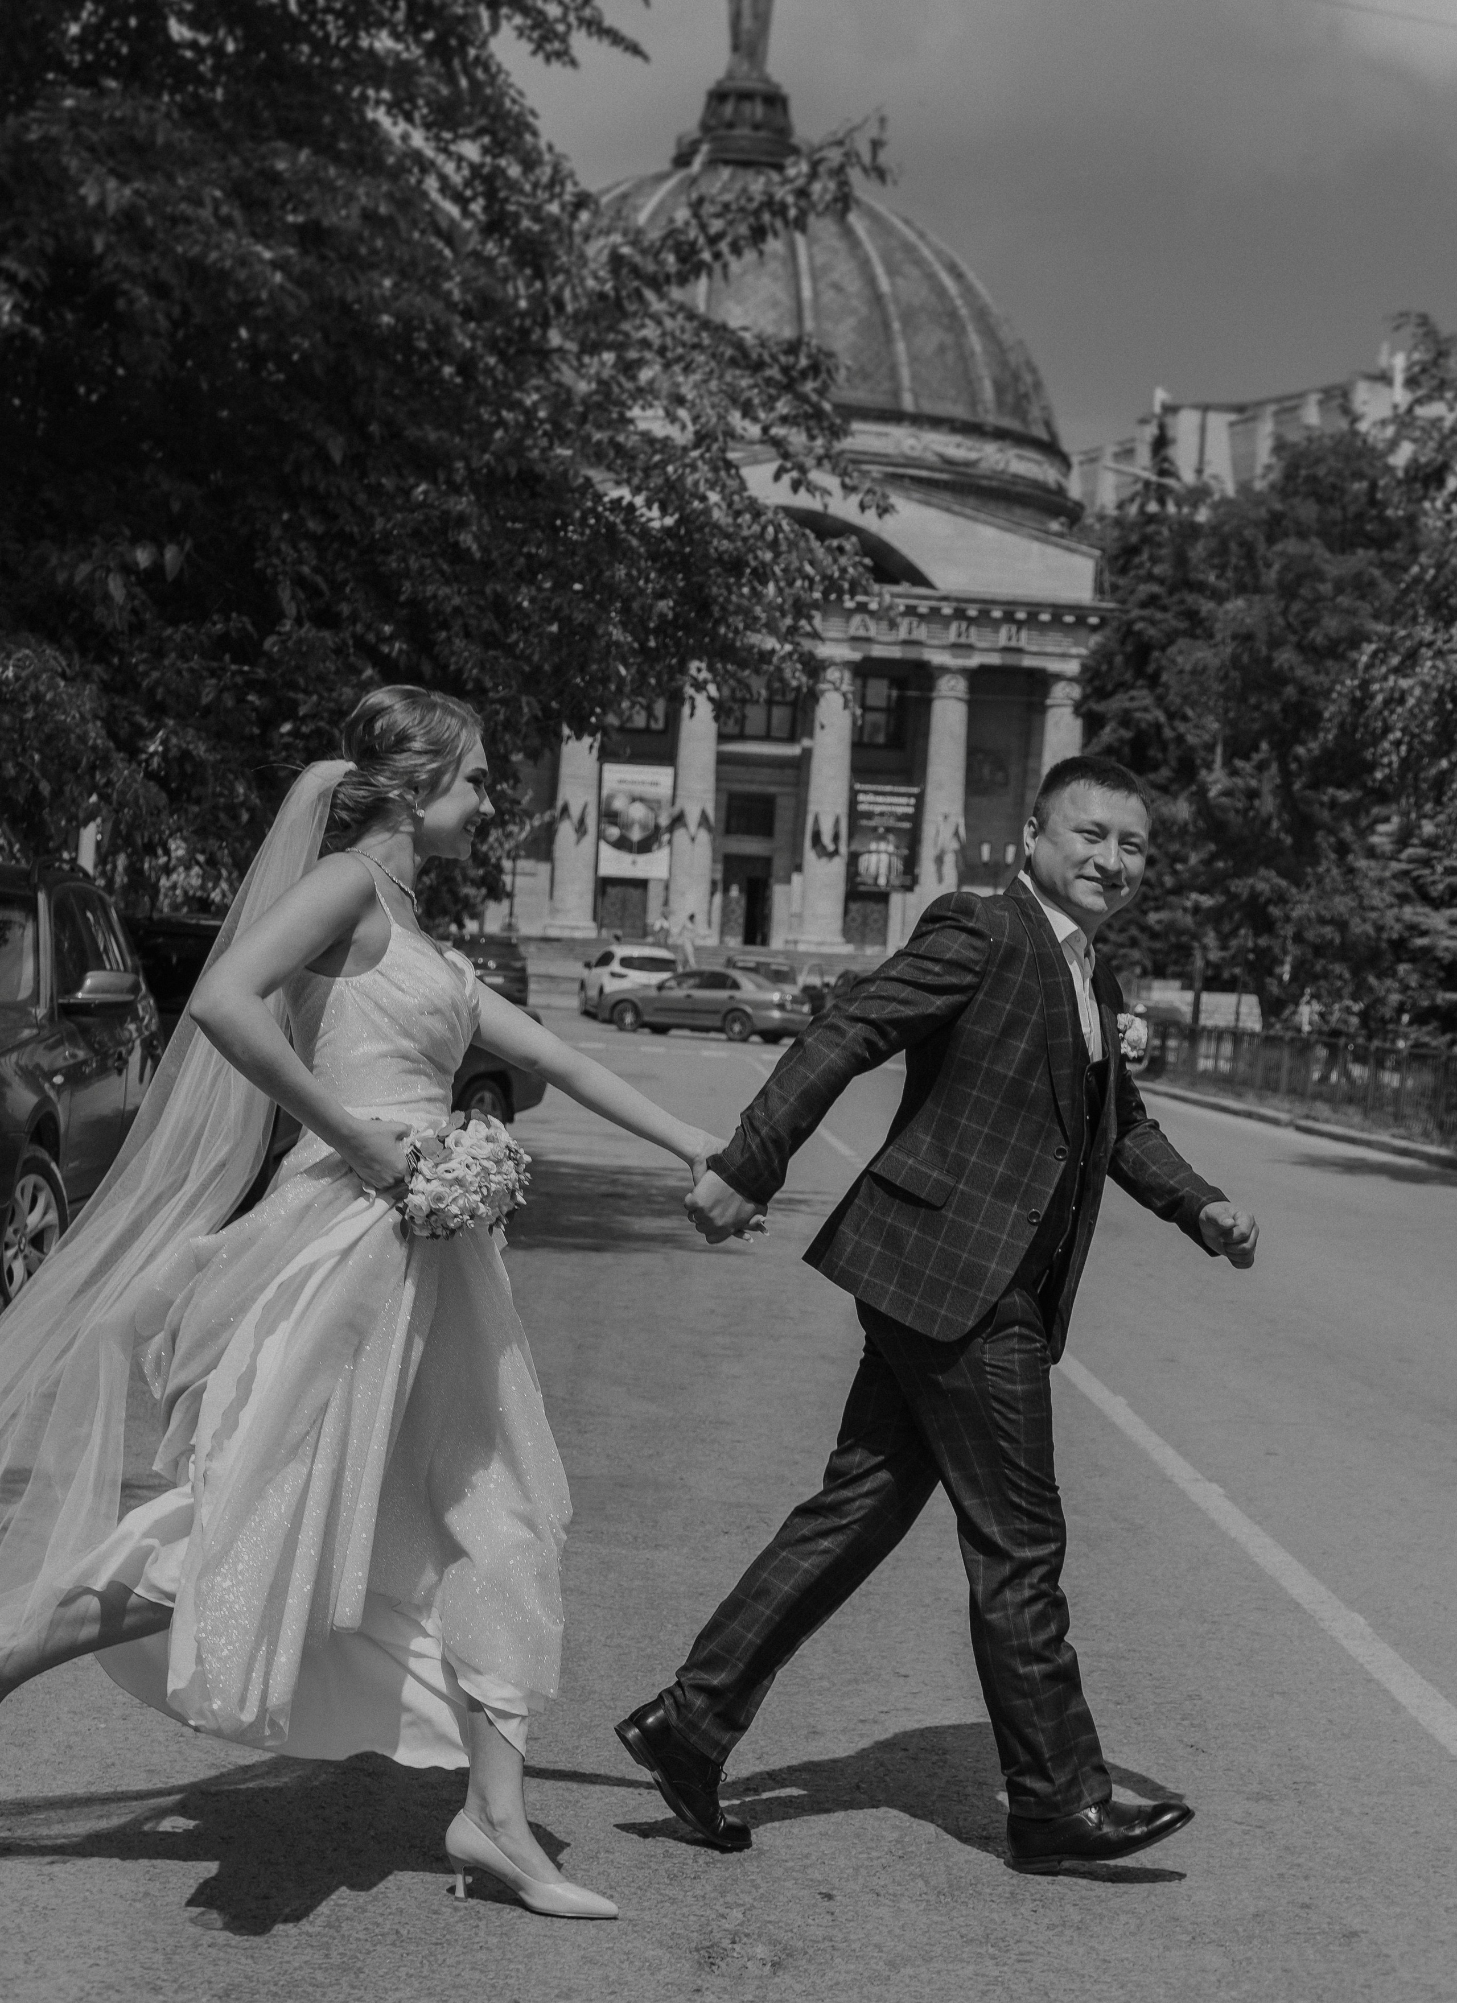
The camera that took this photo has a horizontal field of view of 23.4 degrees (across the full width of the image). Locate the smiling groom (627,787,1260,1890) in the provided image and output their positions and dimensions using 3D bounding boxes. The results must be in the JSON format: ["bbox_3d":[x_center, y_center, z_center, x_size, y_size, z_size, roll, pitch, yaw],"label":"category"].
[{"bbox_3d":[0.335,0.467,5.400,0.840,1.710,0.600,3,0,21],"label":"smiling groom"}]

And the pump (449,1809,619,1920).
[{"bbox_3d":[-0.281,1.220,4.987,0.238,0.125,0.080,3,0,18],"label":"pump"}]

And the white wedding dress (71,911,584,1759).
[{"bbox_3d":[-0.559,0.459,5.020,0.600,1.240,0.540,3,0,16],"label":"white wedding dress"}]

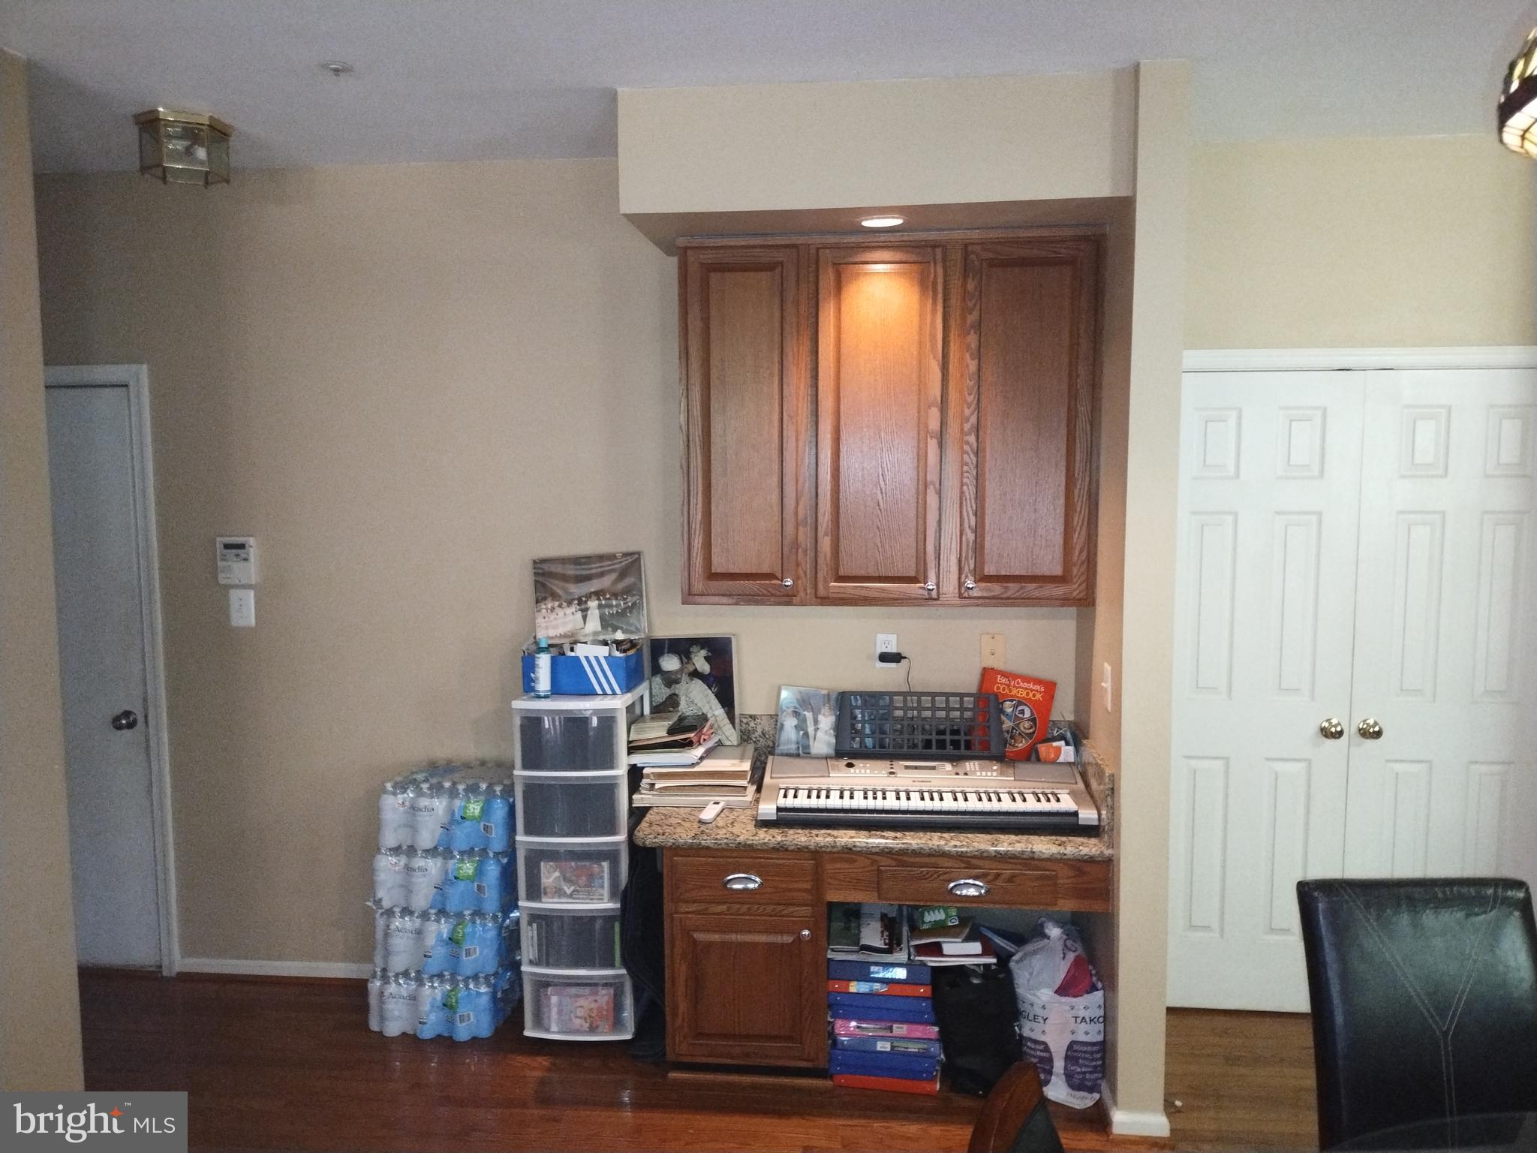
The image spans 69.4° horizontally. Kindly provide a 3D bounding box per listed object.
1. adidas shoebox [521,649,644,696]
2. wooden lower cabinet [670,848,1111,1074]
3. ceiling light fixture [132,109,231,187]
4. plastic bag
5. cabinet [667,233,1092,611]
[{"bbox_3d":[-0.591,0.301,3.568,0.330,0.114,0.222,0,5,8],"label":"adidas shoebox"},{"bbox_3d":[0.337,1.058,3.361,1.217,0.660,0.625,0,5,5],"label":"wooden lower cabinet"},{"bbox_3d":[-1.679,-1.225,3.197,0.217,0.156,0.250,0,5,5],"label":"ceiling light fixture"},{"bbox_3d":[0.806,1.197,3.144,0.260,0.495,0.255,0,5,5],"label":"plastic bag"},{"bbox_3d":[0.352,-0.460,3.385,1.204,1.077,0.327,0,5,5],"label":"cabinet"}]

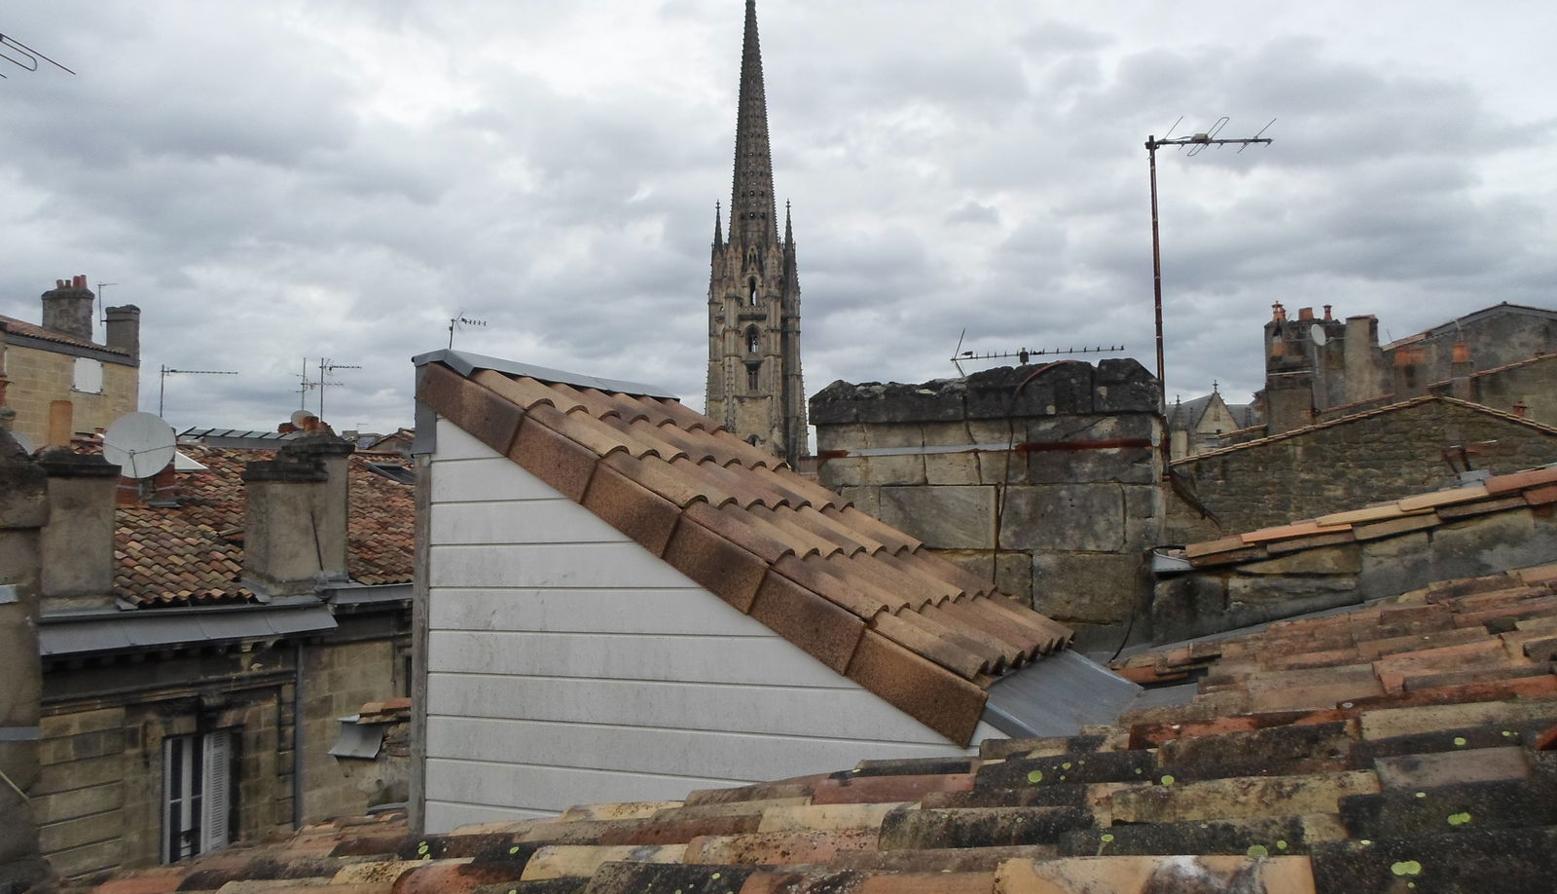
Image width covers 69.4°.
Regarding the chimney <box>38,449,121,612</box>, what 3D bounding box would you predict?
[{"bbox_3d":[-8.278,0.976,13.103,0.550,1.880,0.820,-4,-6,30],"label":"chimney"}]

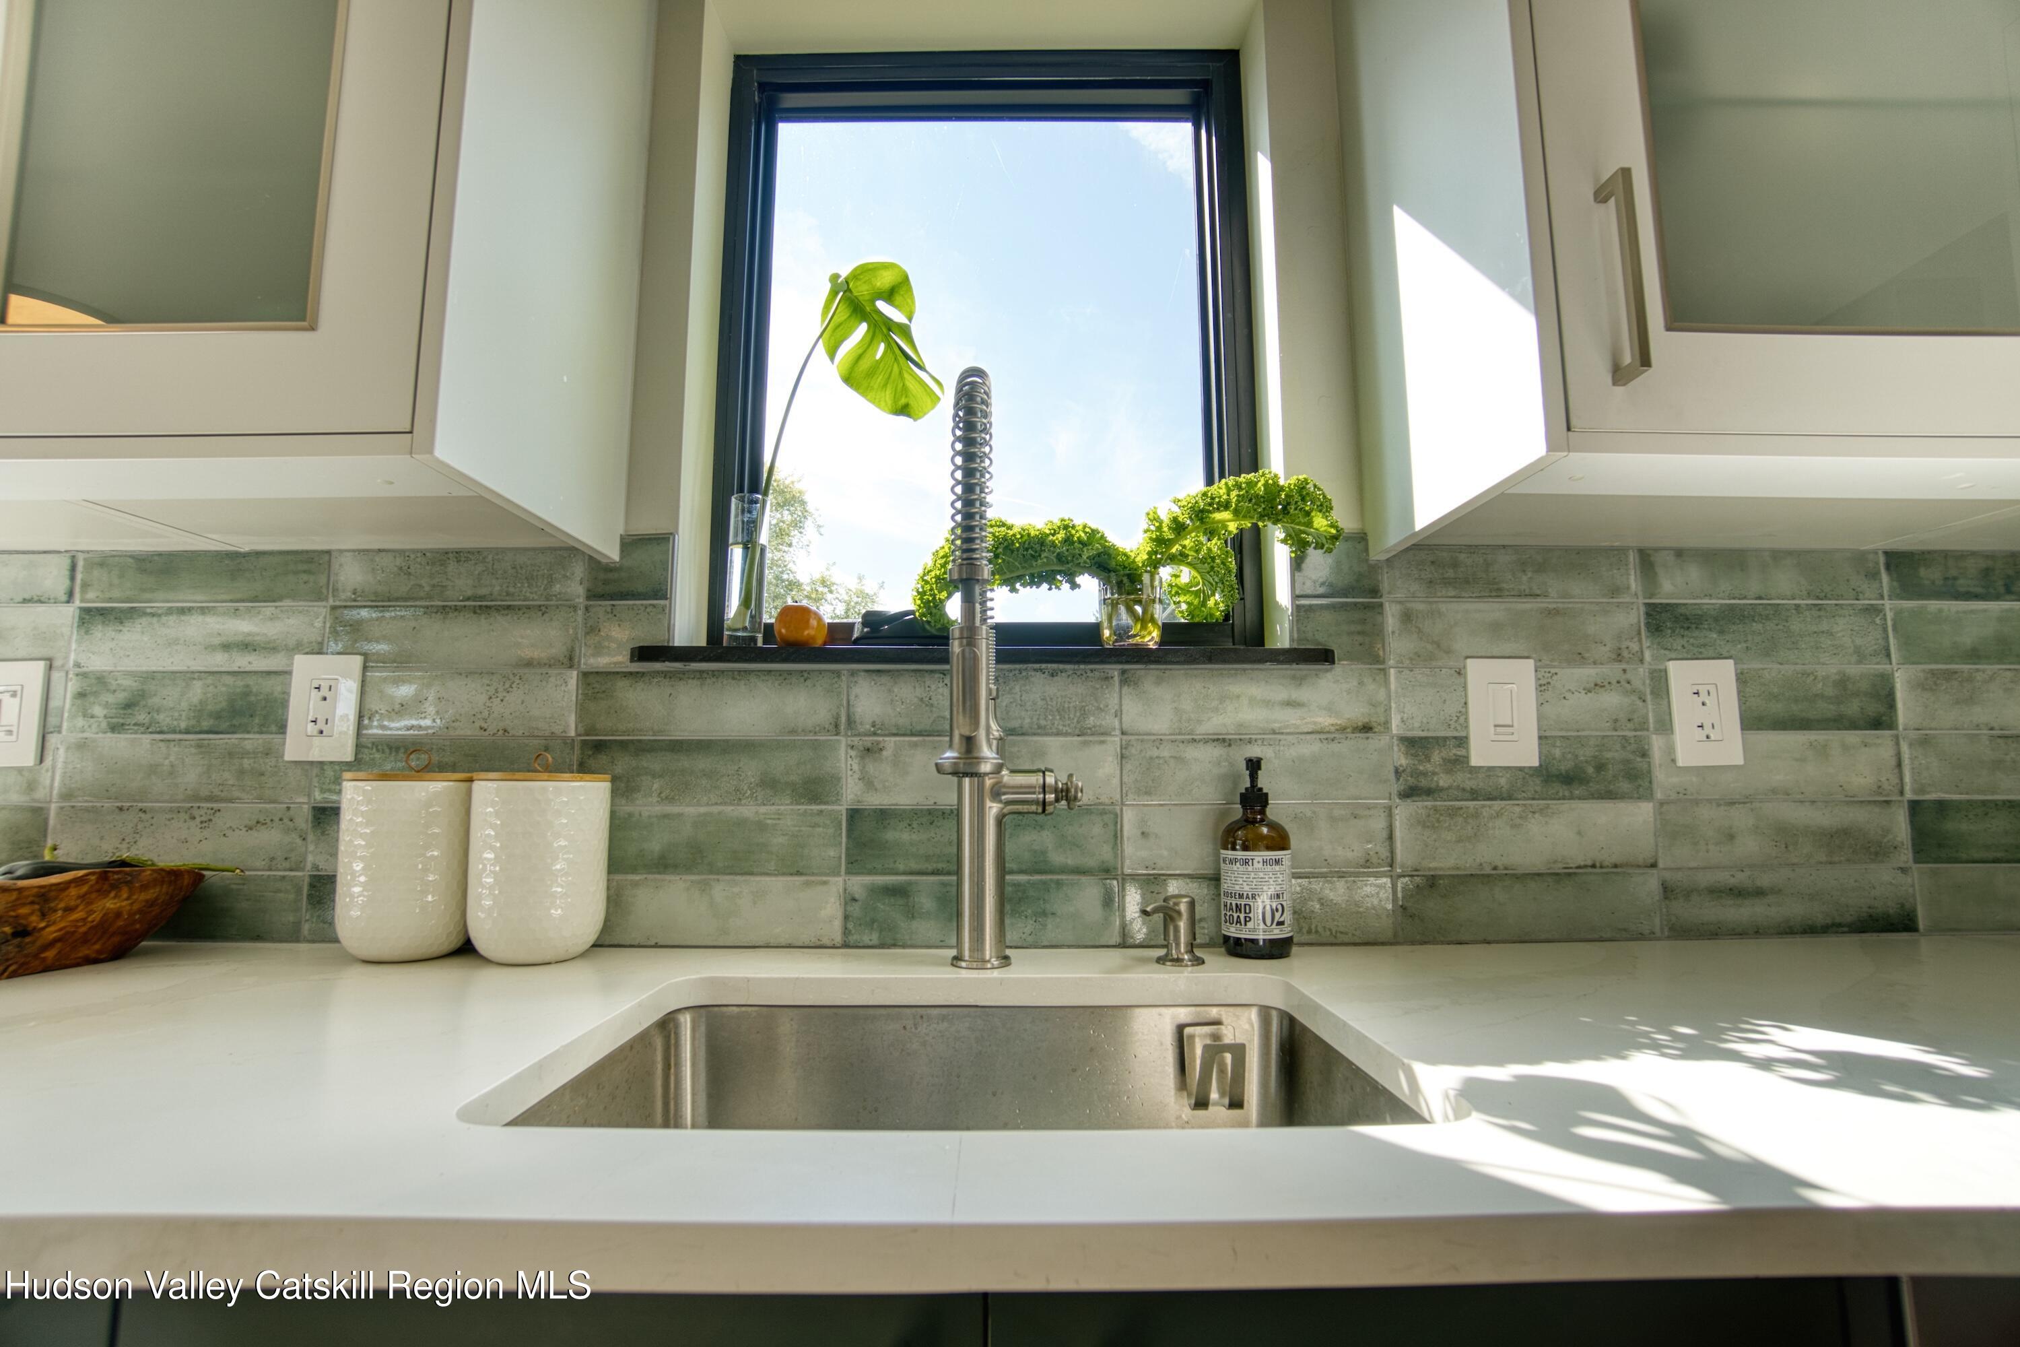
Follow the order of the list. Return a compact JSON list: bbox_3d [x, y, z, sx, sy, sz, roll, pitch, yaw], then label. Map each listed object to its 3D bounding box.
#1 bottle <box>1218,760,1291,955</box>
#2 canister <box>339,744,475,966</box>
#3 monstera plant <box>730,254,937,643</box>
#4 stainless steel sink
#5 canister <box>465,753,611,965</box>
[{"bbox_3d":[0.261,0.190,0.884,0.075,0.209,0.080,-2,-6,15],"label":"bottle"},{"bbox_3d":[-0.616,0.188,0.857,0.124,0.212,0.124,0,-6,0],"label":"canister"},{"bbox_3d":[-0.213,-0.289,1.041,0.256,0.480,0.140,0,-6,0],"label":"monstera plant"},{"bbox_3d":[-0.025,0.406,0.608,0.610,0.220,0.380,0,-6,0],"label":"stainless steel sink"},{"bbox_3d":[-0.483,0.187,0.855,0.124,0.212,0.124,0,-6,0],"label":"canister"}]

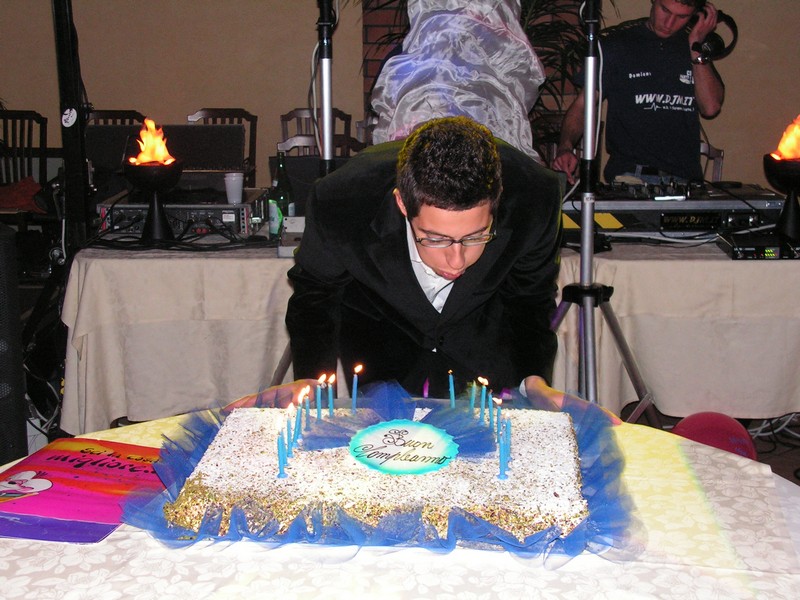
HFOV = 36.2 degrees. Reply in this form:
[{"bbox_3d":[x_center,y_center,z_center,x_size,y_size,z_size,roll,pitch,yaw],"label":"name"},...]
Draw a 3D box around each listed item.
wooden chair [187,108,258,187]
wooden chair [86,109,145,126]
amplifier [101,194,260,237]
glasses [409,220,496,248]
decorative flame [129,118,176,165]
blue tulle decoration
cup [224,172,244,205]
[{"bbox_3d":[-1.050,-0.614,7.170,0.450,0.970,0.520,0,12,0],"label":"wooden chair"},{"bbox_3d":[-1.696,-0.604,7.170,0.450,0.970,0.520,0,12,0],"label":"wooden chair"},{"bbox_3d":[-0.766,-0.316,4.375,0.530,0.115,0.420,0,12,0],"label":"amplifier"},{"bbox_3d":[0.088,-0.158,2.128,0.138,0.042,0.140,-3,56,-9],"label":"glasses"},{"bbox_3d":[-0.812,-0.520,4.020,0.155,0.150,0.120,0,12,0],"label":"decorative flame"},{"bbox_3d":[-0.023,0.243,1.901,0.700,0.100,0.560,0,12,4],"label":"blue tulle decoration"},{"bbox_3d":[-0.568,-0.381,4.200,0.067,0.103,0.067,0,12,0],"label":"cup"}]

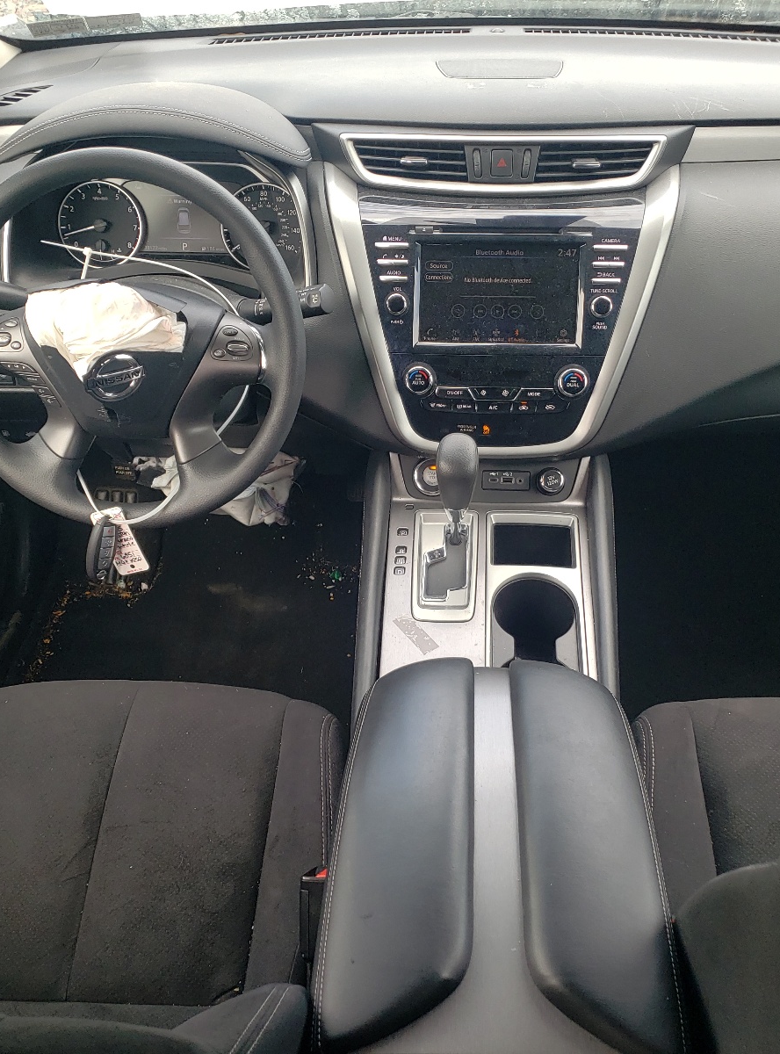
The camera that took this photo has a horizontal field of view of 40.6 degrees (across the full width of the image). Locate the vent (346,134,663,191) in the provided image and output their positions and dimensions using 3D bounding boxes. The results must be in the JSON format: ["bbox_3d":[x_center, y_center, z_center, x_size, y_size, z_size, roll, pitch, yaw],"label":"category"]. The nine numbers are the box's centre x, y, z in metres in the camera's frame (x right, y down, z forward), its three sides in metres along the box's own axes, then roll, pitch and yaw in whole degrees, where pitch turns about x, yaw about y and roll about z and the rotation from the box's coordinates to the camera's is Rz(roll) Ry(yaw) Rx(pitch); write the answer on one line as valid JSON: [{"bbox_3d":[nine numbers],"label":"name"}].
[{"bbox_3d":[0.126,-0.401,1.161,0.340,0.063,0.051,2,18,3],"label":"vent"}]

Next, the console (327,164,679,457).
[{"bbox_3d":[0.123,-0.239,1.188,0.378,0.318,0.091,2,11,3],"label":"console"}]

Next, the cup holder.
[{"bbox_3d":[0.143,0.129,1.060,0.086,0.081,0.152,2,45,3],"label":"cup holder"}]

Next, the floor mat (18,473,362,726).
[{"bbox_3d":[-0.278,0.112,1.645,0.507,0.051,0.690,2,38,3],"label":"floor mat"}]

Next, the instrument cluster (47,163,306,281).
[{"bbox_3d":[-0.254,-0.365,1.269,0.312,0.136,0.081,2,14,3],"label":"instrument cluster"}]

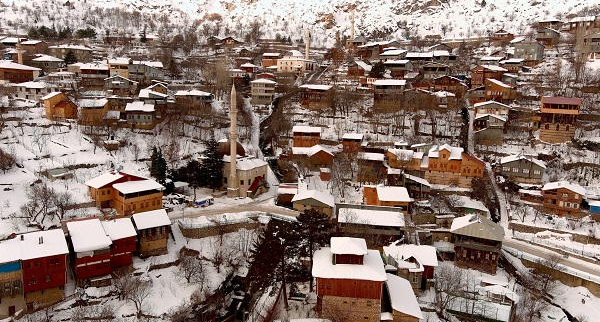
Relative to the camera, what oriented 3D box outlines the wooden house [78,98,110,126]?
[{"bbox_3d":[-71.556,-16.992,168.441,7.864,9.126,6.500,-1,8,-11],"label":"wooden house"}]

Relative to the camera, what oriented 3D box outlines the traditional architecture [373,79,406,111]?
[{"bbox_3d":[33.953,-24.542,182.000,10.670,11.760,9.000,3,10,16],"label":"traditional architecture"}]

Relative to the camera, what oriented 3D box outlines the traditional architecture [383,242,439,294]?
[{"bbox_3d":[21.079,20.536,93.000,9.210,6.420,8.000,1,10,6],"label":"traditional architecture"}]

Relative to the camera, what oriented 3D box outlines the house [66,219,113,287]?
[{"bbox_3d":[-42.277,18.120,97.000,6.140,9.750,10.000,-6,11,-32],"label":"house"}]

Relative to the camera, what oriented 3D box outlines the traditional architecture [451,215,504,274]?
[{"bbox_3d":[36.293,15.954,97.612,9.317,9.192,10.000,6,9,30],"label":"traditional architecture"}]

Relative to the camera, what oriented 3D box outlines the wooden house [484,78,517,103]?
[{"bbox_3d":[71.885,-25.887,175.000,6.950,8.170,8.000,7,12,37],"label":"wooden house"}]

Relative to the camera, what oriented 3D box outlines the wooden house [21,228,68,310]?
[{"bbox_3d":[-42.059,16.930,79.103,6.500,11.143,9.000,-4,10,-34],"label":"wooden house"}]

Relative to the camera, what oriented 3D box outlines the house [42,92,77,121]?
[{"bbox_3d":[-79.460,-18.116,160.000,7.800,9.080,9.000,-8,12,-39],"label":"house"}]

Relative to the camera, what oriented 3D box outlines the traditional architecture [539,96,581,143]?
[{"bbox_3d":[74.916,-12.157,139.000,8.660,12.300,8.000,6,11,33],"label":"traditional architecture"}]

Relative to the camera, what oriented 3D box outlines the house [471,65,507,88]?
[{"bbox_3d":[67.346,-29.675,173.926,10.500,8.682,7.225,-6,11,-42],"label":"house"}]

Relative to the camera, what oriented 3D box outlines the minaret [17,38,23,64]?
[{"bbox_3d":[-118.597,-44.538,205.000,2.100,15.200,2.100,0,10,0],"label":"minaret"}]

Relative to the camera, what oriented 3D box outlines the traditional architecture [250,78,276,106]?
[{"bbox_3d":[-17.497,-33.284,231.991,11.656,12.460,11.000,0,8,-4],"label":"traditional architecture"}]

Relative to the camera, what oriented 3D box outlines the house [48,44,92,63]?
[{"bbox_3d":[-112.087,-52.168,236.077,13.769,9.694,12.500,4,9,22],"label":"house"}]

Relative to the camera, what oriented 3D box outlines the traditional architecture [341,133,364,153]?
[{"bbox_3d":[17.537,-5.782,158.231,6.301,6.275,6.300,3,8,15],"label":"traditional architecture"}]

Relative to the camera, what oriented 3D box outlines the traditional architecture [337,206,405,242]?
[{"bbox_3d":[16.253,14.136,110.789,14.668,7.565,9.500,2,8,7],"label":"traditional architecture"}]

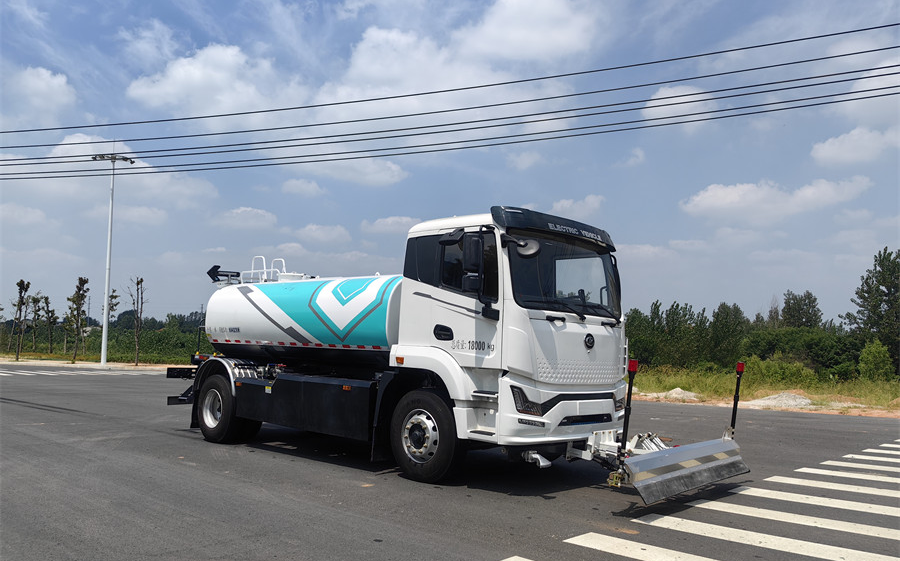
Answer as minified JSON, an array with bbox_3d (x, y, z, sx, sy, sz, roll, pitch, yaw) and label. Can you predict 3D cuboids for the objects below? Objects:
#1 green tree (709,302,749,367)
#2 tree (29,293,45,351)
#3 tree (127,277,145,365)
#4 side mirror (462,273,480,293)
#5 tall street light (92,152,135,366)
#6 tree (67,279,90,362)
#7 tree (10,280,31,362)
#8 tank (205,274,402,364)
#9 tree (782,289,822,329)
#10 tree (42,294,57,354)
[{"bbox_3d":[19.110,3.760,48.000,2.800,4.650,2.800,0,-5,0],"label":"green tree"},{"bbox_3d":[-35.372,3.638,60.214,1.250,5.050,1.250,3,-6,-30],"label":"tree"},{"bbox_3d":[-19.604,2.581,44.236,1.000,5.500,1.000,2,-5,-24],"label":"tree"},{"bbox_3d":[0.214,0.033,6.995,0.200,0.175,0.110,4,-7,-37],"label":"side mirror"},{"bbox_3d":[-22.605,-1.449,46.596,2.600,14.000,1.900,3,-5,-26],"label":"tall street light"},{"bbox_3d":[-23.880,2.560,45.000,1.600,5.510,1.600,0,-5,0],"label":"tree"},{"bbox_3d":[-28.110,2.600,46.000,1.150,5.340,1.150,0,-5,0],"label":"tree"},{"bbox_3d":[-1.669,0.678,10.969,4.600,1.400,2.200,-2,-6,42],"label":"tank"},{"bbox_3d":[37.140,4.635,73.686,4.000,7.400,4.000,-2,-5,27],"label":"tree"},{"bbox_3d":[-37.560,4.210,66.000,1.450,5.500,1.450,0,-5,0],"label":"tree"}]

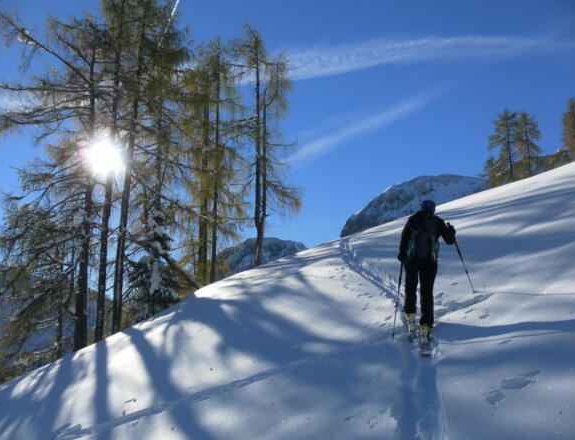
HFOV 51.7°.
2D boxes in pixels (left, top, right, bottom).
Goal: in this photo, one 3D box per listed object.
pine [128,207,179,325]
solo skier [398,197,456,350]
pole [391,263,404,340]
[{"bbox_3d":[-4.516,1.567,20.000,1.900,4.200,1.900,0,-12,0],"label":"pine"},{"bbox_3d":[1.733,0.661,7.400,0.720,1.770,0.720,-2,-12,7],"label":"solo skier"},{"bbox_3d":[1.347,0.921,7.260,0.070,1.066,0.070,8,-17,2],"label":"pole"}]

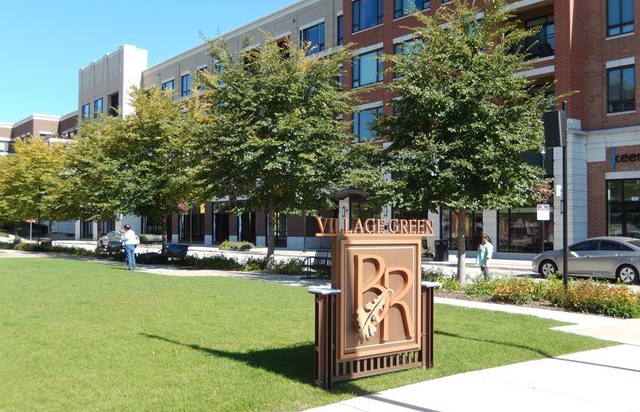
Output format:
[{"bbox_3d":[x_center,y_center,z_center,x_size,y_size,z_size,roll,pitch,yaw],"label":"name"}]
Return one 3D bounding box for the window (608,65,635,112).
[{"bbox_3d":[12.973,-5.021,28.653,0.200,1.950,1.250,1,-2,-39],"label":"window"}]

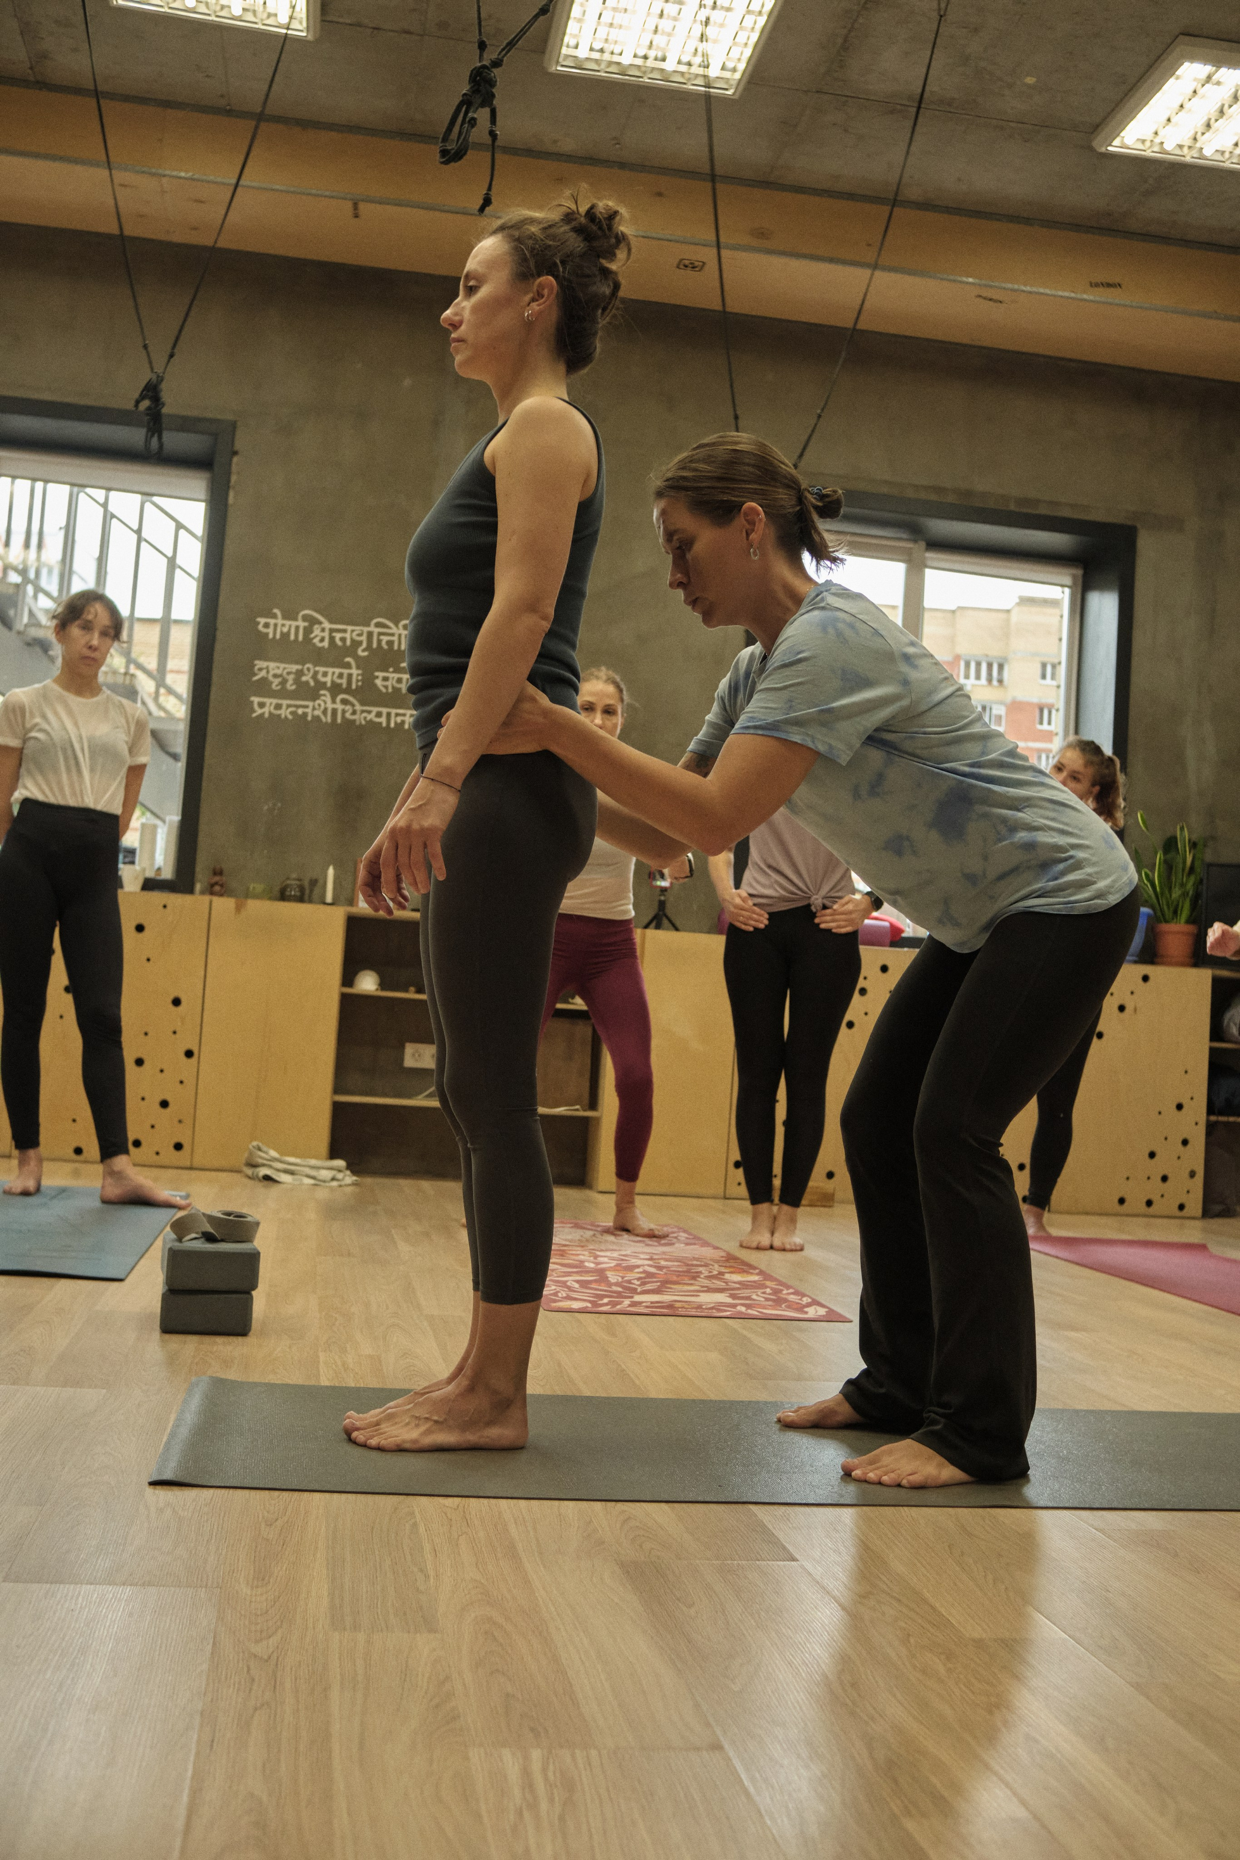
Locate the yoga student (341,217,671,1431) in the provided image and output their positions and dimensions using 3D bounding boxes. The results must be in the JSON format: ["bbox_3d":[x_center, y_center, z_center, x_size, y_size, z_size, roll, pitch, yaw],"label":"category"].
[{"bbox_3d":[-0.161,-0.169,2.421,0.320,1.660,0.460,4,-4,-9],"label":"yoga student"}]

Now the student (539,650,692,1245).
[{"bbox_3d":[-0.092,0.034,5.127,0.590,1.620,0.340,4,-4,-4],"label":"student"}]

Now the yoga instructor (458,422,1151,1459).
[{"bbox_3d":[0.223,0.004,2.472,0.940,1.370,0.500,4,-4,-9],"label":"yoga instructor"}]

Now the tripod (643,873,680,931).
[{"bbox_3d":[0.157,-0.107,6.844,0.125,0.195,0.120,4,-4,-9],"label":"tripod"}]

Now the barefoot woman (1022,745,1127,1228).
[{"bbox_3d":[1.446,0.178,5.864,0.460,1.620,0.340,2,-4,21],"label":"barefoot woman"}]

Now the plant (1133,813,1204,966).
[{"bbox_3d":[2.199,-0.160,7.235,0.270,0.580,0.260,4,-4,-9],"label":"plant"}]

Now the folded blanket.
[{"bbox_3d":[-1.092,0.796,6.172,0.400,0.120,0.240,4,-4,-9],"label":"folded blanket"}]

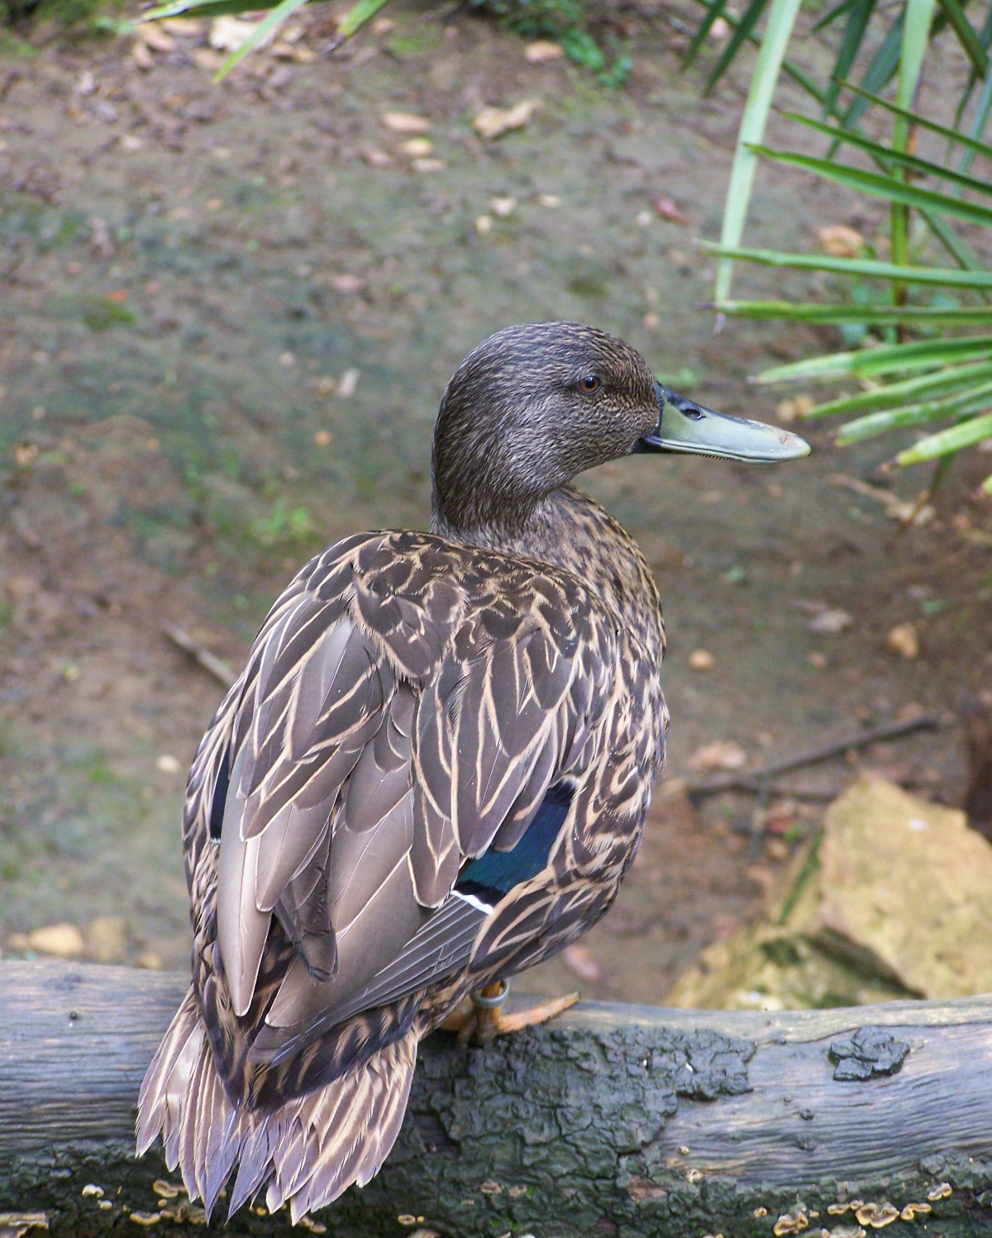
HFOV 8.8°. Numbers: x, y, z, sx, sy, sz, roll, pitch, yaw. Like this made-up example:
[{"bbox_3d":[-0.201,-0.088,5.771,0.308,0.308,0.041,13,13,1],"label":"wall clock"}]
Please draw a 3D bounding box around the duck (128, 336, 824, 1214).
[{"bbox_3d":[-0.012,0.053,2.310,0.185,0.260,0.355,13,32,21],"label":"duck"}]

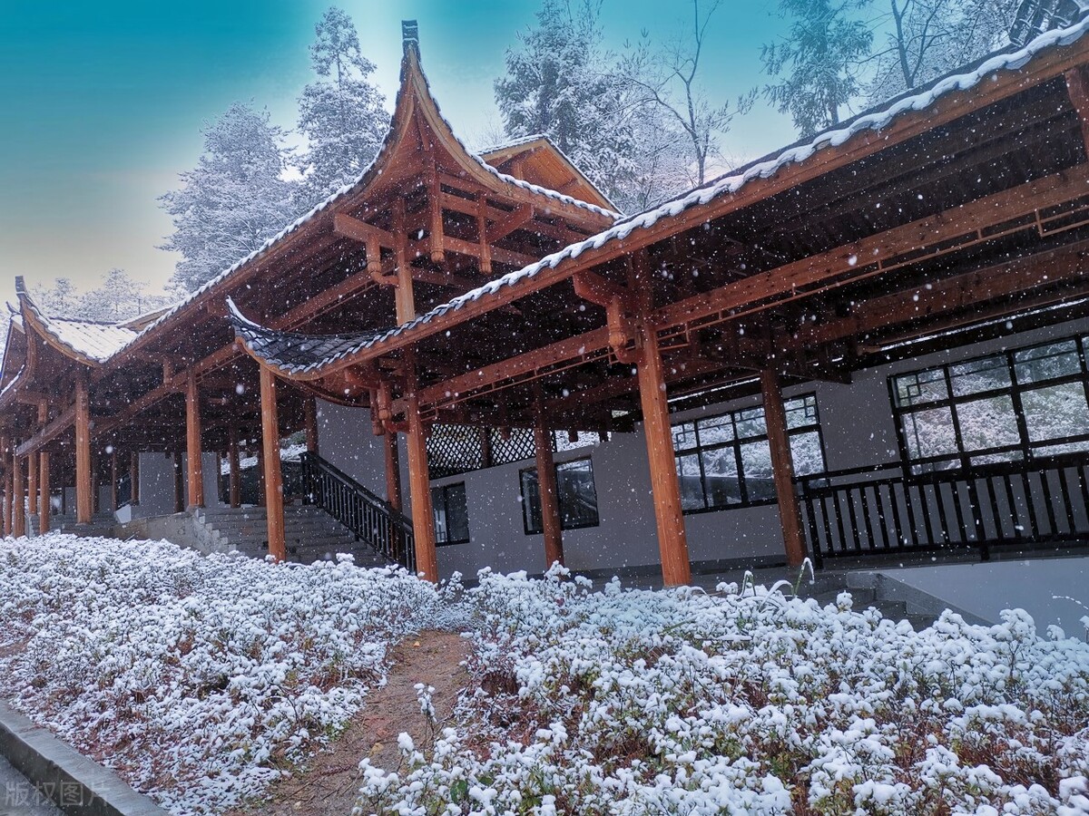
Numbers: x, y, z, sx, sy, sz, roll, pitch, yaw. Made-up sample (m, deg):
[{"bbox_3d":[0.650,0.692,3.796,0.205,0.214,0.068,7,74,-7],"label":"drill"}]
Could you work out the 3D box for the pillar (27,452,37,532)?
[{"bbox_3d":[-16.995,2.662,28.208,0.250,2.768,0.250,3,-12,-45],"label":"pillar"}]

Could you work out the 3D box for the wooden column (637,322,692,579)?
[{"bbox_3d":[1.279,0.416,9.383,0.280,3.027,0.280,4,-14,-45],"label":"wooden column"}]

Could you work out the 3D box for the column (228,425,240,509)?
[{"bbox_3d":[-8.237,1.559,22.457,0.280,2.397,0.280,4,-14,-45],"label":"column"}]

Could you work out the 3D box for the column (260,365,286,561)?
[{"bbox_3d":[-4.983,1.109,15.566,0.280,4.089,0.280,4,-14,-45],"label":"column"}]

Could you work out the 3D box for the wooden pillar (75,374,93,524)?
[{"bbox_3d":[-11.282,0.961,20.784,0.290,3.769,0.290,3,-12,-45],"label":"wooden pillar"}]

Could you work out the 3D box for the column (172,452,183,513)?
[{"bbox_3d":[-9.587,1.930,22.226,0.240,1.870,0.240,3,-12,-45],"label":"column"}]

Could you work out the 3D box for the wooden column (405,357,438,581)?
[{"bbox_3d":[-1.619,0.858,11.003,0.260,3.021,0.260,-15,-14,42],"label":"wooden column"}]

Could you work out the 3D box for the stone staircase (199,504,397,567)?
[{"bbox_3d":[-4.498,2.305,15.385,2.250,1.500,3.000,3,-12,-45],"label":"stone staircase"}]

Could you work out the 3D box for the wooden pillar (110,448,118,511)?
[{"bbox_3d":[-15.517,2.649,30.695,0.240,2.409,0.240,-15,-14,42],"label":"wooden pillar"}]

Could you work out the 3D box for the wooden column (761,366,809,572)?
[{"bbox_3d":[3.163,0.732,11.250,0.280,2.651,0.280,4,-14,-45],"label":"wooden column"}]

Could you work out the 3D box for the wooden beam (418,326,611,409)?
[{"bbox_3d":[-0.430,-0.525,11.141,0.190,0.250,4.000,4,-14,-45],"label":"wooden beam"}]

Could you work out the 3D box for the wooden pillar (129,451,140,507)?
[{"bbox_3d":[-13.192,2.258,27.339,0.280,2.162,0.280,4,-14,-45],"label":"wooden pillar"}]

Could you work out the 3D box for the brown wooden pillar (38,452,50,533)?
[{"bbox_3d":[-15.436,2.621,26.196,0.250,2.806,0.250,3,-12,-45],"label":"brown wooden pillar"}]

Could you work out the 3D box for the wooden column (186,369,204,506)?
[{"bbox_3d":[-7.447,0.623,18.045,0.280,2.933,0.280,4,-14,-45],"label":"wooden column"}]

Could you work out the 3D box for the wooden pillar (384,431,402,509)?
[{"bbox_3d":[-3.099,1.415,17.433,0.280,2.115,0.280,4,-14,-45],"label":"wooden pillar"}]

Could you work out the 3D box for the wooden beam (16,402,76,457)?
[{"bbox_3d":[-13.817,0.735,23.465,0.250,0.420,5.608,3,-12,-45],"label":"wooden beam"}]

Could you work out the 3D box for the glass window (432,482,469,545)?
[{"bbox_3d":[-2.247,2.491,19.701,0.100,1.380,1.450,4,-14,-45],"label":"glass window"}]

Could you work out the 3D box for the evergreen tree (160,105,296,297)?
[{"bbox_3d":[-14.108,-8.363,38.000,6.171,10.677,6.000,-6,-9,0],"label":"evergreen tree"}]

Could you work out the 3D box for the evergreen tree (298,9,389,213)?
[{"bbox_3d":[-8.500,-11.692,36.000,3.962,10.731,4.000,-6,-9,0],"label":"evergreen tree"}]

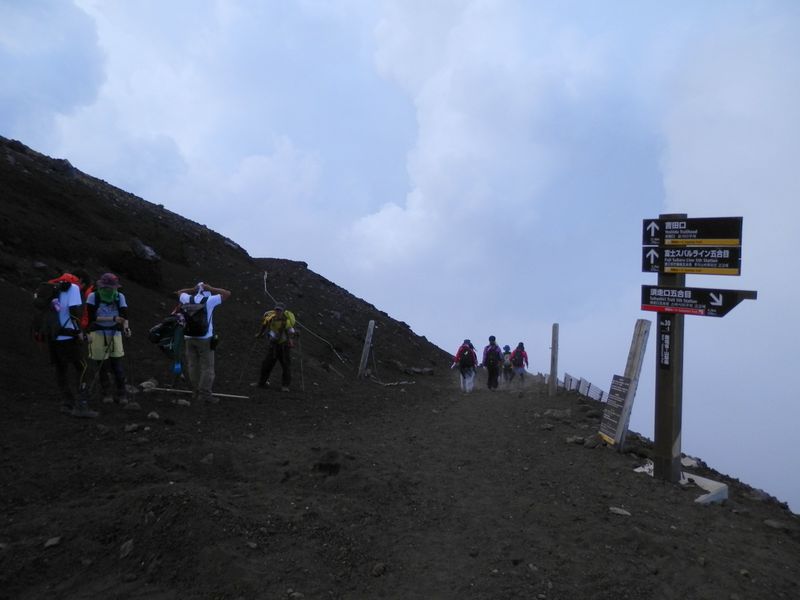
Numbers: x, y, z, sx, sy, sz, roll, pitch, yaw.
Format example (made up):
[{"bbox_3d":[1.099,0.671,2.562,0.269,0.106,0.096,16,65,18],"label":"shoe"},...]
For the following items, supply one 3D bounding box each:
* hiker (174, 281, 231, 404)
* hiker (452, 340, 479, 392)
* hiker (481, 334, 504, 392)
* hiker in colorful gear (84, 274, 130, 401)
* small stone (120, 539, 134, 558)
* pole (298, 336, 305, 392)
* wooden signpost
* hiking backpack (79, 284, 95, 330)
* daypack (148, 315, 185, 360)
[{"bbox_3d":[-2.570,0.552,7.500,0.660,1.580,0.450,-1,6,13],"label":"hiker"},{"bbox_3d":[1.927,1.942,17.000,0.680,1.600,0.520,-1,6,5],"label":"hiker"},{"bbox_3d":[2.818,1.919,17.600,0.600,1.650,0.480,-2,6,3],"label":"hiker"},{"bbox_3d":[-3.639,0.480,7.200,0.530,1.620,0.420,-5,7,-25],"label":"hiker in colorful gear"},{"bbox_3d":[-1.603,1.464,3.400,0.080,0.085,0.080,-1,6,0],"label":"small stone"},{"bbox_3d":[-1.790,1.172,10.500,0.050,1.070,0.050,-5,5,0],"label":"pole"},{"bbox_3d":[2.313,0.409,4.489,0.190,2.140,0.832,-8,9,-42],"label":"wooden signpost"},{"bbox_3d":[-4.110,0.099,7.600,0.330,0.600,0.280,-2,6,-3],"label":"hiking backpack"},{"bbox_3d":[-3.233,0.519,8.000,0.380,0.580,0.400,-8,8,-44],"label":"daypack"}]

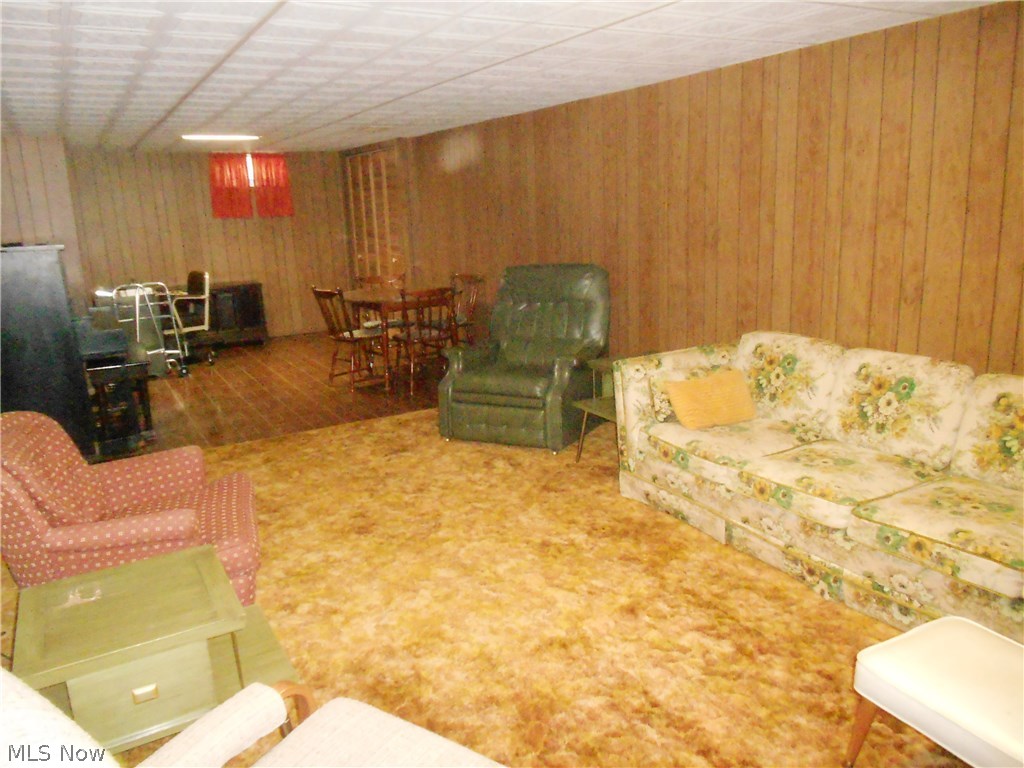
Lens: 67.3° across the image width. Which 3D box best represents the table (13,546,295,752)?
[{"bbox_3d":[-0.912,0.791,1.935,0.650,0.550,0.460,-10,15,-28],"label":"table"}]

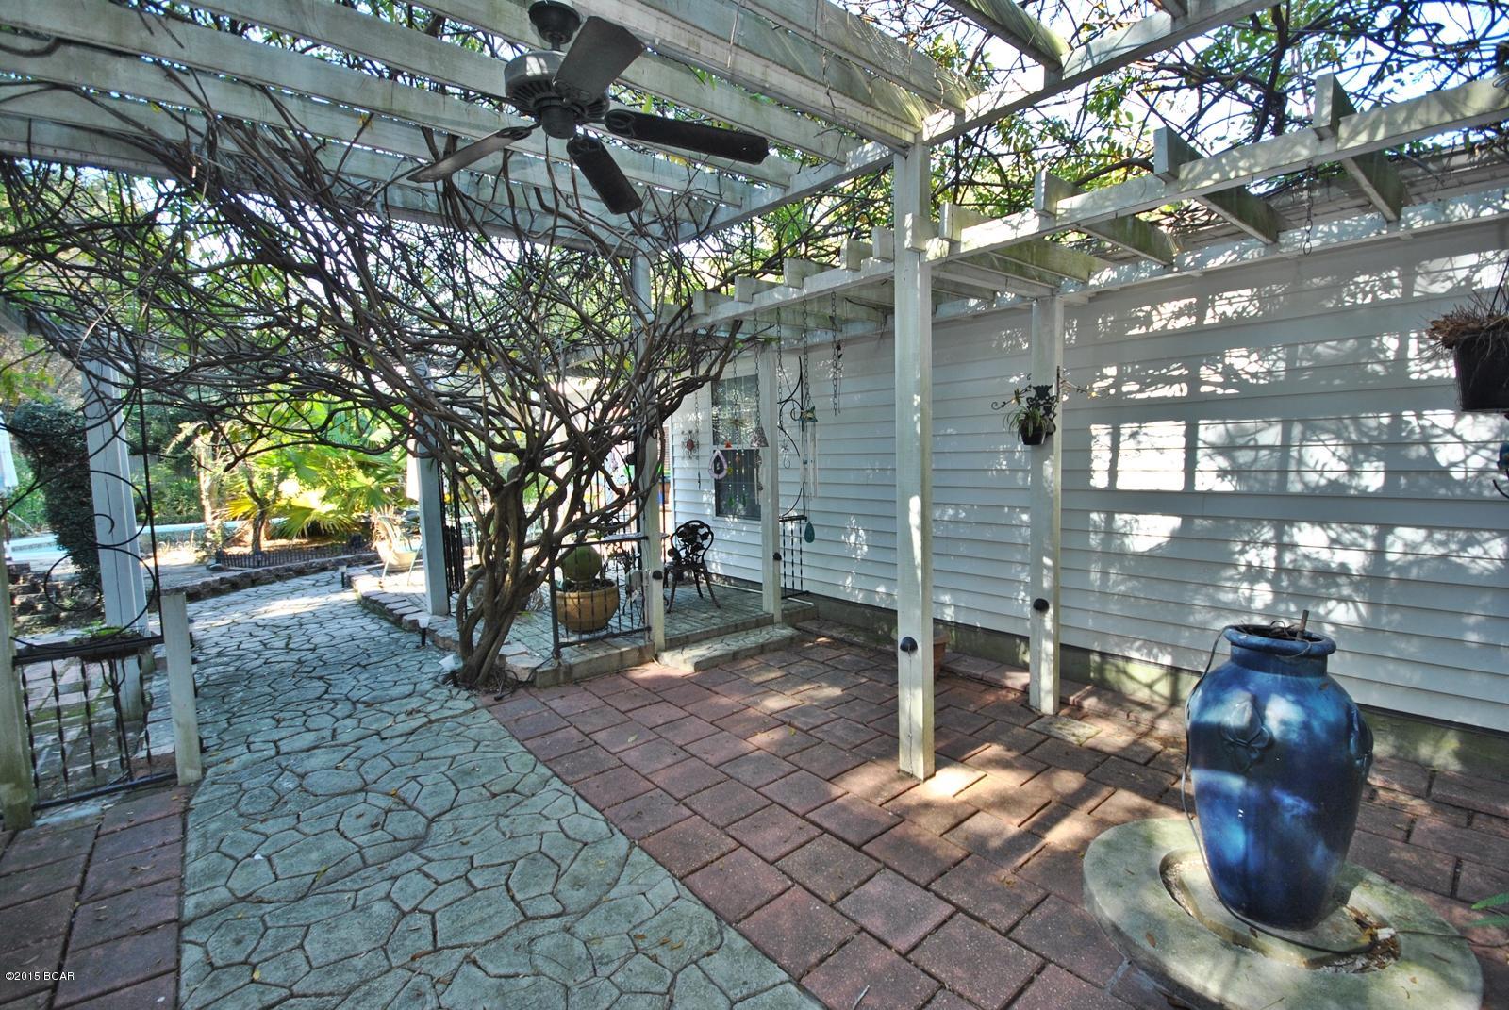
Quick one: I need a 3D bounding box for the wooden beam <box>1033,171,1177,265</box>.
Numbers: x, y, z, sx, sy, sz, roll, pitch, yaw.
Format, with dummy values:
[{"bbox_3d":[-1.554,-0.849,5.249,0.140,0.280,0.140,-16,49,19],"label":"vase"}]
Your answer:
[{"bbox_3d":[1.620,-1.233,2.808,1.360,0.142,0.040,-5,6,-38],"label":"wooden beam"}]

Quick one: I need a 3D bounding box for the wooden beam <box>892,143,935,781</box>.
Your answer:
[{"bbox_3d":[0.775,-0.145,3.032,0.089,2.970,0.136,-6,6,-41],"label":"wooden beam"}]

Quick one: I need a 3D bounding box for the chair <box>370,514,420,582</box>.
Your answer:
[{"bbox_3d":[-4.436,0.526,7.988,0.570,0.860,0.600,0,5,18],"label":"chair"}]

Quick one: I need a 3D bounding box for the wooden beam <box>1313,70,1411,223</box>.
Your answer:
[{"bbox_3d":[2.159,-1.198,2.216,1.360,0.142,0.040,-5,6,-38],"label":"wooden beam"}]

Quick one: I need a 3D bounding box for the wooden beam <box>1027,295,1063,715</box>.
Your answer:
[{"bbox_3d":[1.750,0.025,3.751,0.088,2.460,0.138,-6,6,-41],"label":"wooden beam"}]

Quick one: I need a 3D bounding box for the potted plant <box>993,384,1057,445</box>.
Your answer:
[{"bbox_3d":[1.569,-0.524,3.634,0.210,0.310,0.270,-6,6,-41],"label":"potted plant"}]

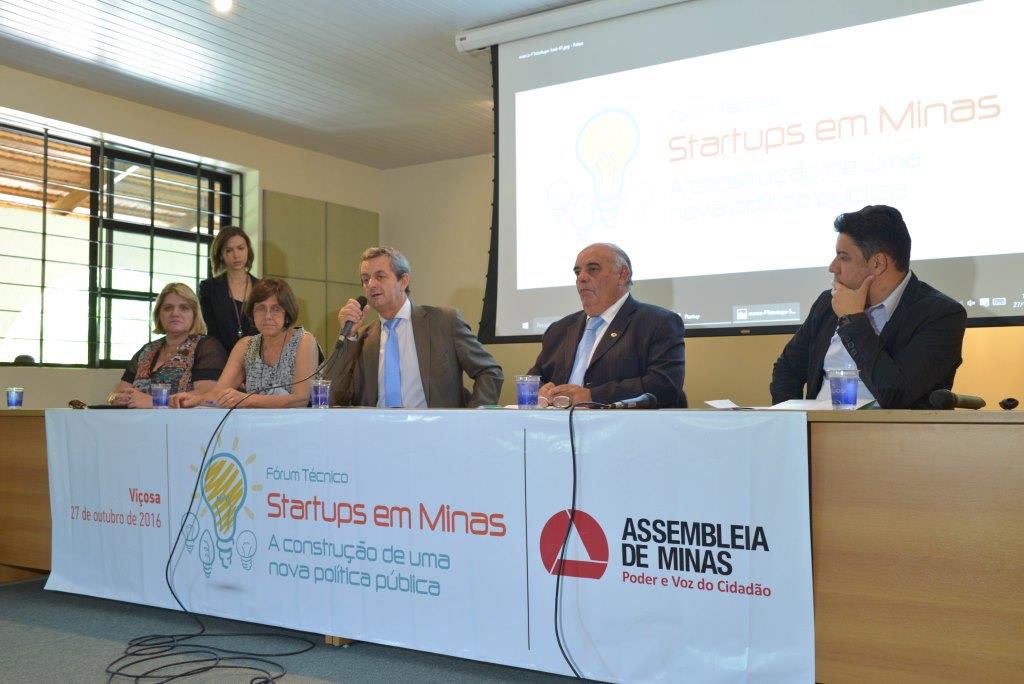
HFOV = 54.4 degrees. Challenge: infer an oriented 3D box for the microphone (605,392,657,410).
[{"bbox_3d":[0.347,0.174,2.895,0.180,0.047,0.047,0,-3,-31],"label":"microphone"}]

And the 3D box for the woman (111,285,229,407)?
[{"bbox_3d":[-1.626,0.384,4.434,0.530,1.340,0.740,-2,-4,24],"label":"woman"}]

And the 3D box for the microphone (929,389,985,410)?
[{"bbox_3d":[1.081,0.141,2.416,0.050,0.050,0.170,3,-3,-38],"label":"microphone"}]

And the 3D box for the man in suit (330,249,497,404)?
[{"bbox_3d":[-0.457,0.310,3.744,0.660,1.394,0.740,-2,-4,22],"label":"man in suit"}]

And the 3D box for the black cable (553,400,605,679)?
[{"bbox_3d":[0.182,0.526,2.682,0.120,0.720,0.160,-2,-5,32],"label":"black cable"}]

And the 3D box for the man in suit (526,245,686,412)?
[{"bbox_3d":[0.271,0.307,3.332,0.580,1.344,0.760,-2,-4,30],"label":"man in suit"}]

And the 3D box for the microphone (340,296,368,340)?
[{"bbox_3d":[-0.603,-0.092,3.815,0.045,0.200,0.045,40,-26,-30],"label":"microphone"}]

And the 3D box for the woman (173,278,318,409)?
[{"bbox_3d":[-1.128,0.374,4.119,0.540,1.316,0.760,-1,-4,16],"label":"woman"}]

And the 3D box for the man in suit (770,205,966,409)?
[{"bbox_3d":[0.969,0.268,2.735,0.600,1.342,0.750,-2,-4,26],"label":"man in suit"}]

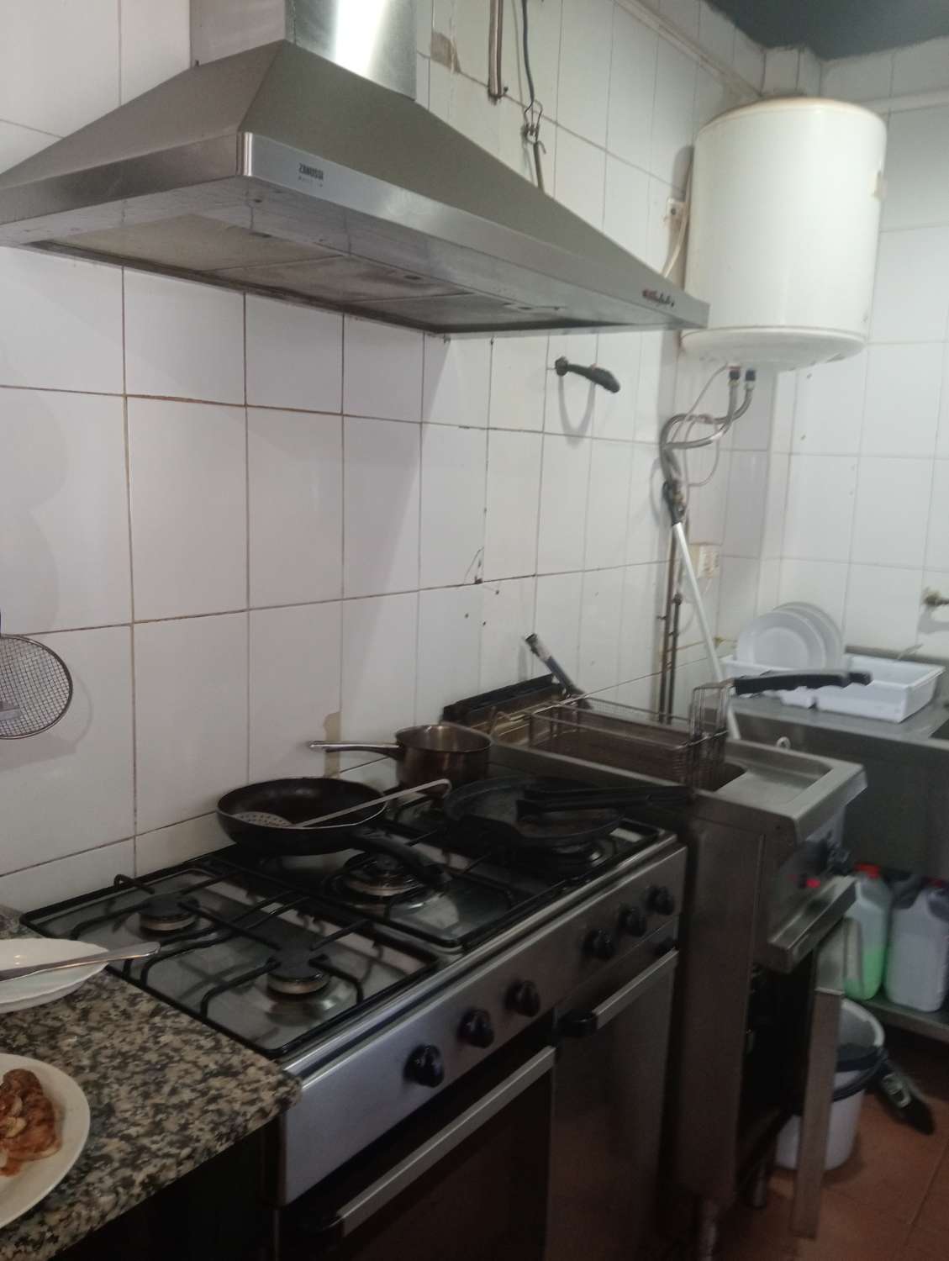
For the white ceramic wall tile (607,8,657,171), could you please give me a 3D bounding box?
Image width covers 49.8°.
[{"bbox_3d":[0.344,-1.184,2.252,0.010,0.300,0.200,8,11,36],"label":"white ceramic wall tile"}]

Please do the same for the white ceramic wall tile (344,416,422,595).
[{"bbox_3d":[-0.163,-0.212,1.756,0.010,0.300,0.200,9,11,36],"label":"white ceramic wall tile"}]

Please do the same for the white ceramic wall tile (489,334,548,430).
[{"bbox_3d":[0.086,-0.551,2.030,0.010,0.300,0.200,9,11,36],"label":"white ceramic wall tile"}]

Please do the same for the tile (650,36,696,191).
[{"bbox_3d":[0.463,-1.210,2.412,0.010,0.300,0.200,9,11,36],"label":"tile"}]

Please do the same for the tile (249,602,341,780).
[{"bbox_3d":[-0.290,0.107,1.642,0.010,0.300,0.200,8,11,36],"label":"tile"}]

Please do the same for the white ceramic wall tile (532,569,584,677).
[{"bbox_3d":[0.183,0.021,2.282,0.010,0.300,0.200,9,11,36],"label":"white ceramic wall tile"}]

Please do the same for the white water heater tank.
[{"bbox_3d":[0.735,-0.926,2.444,0.440,0.550,0.437,9,11,36],"label":"white water heater tank"}]

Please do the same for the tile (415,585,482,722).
[{"bbox_3d":[-0.053,0.065,1.966,0.010,0.300,0.200,9,11,36],"label":"tile"}]

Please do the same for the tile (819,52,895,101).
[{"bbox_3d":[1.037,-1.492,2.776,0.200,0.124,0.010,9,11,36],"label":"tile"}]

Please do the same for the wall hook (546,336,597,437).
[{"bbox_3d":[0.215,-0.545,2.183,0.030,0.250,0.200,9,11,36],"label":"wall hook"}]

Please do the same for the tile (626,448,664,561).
[{"bbox_3d":[0.433,-0.319,2.555,0.010,0.300,0.200,9,11,36],"label":"tile"}]

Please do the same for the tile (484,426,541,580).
[{"bbox_3d":[0.076,-0.254,2.077,0.010,0.300,0.200,9,11,36],"label":"tile"}]

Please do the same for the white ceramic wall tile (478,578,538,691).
[{"bbox_3d":[0.068,0.043,2.119,0.010,0.300,0.200,8,11,36],"label":"white ceramic wall tile"}]

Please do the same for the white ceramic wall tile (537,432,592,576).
[{"bbox_3d":[0.195,-0.276,2.236,0.010,0.300,0.200,9,11,36],"label":"white ceramic wall tile"}]

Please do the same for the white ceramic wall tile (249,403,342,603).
[{"bbox_3d":[-0.282,-0.190,1.600,0.010,0.300,0.200,9,11,36],"label":"white ceramic wall tile"}]

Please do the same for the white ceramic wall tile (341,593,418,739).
[{"bbox_3d":[-0.173,0.085,1.803,0.010,0.300,0.200,9,11,36],"label":"white ceramic wall tile"}]

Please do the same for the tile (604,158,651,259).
[{"bbox_3d":[0.333,-0.889,2.300,0.010,0.300,0.200,9,11,36],"label":"tile"}]

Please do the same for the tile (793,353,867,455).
[{"bbox_3d":[1.008,-0.651,2.910,0.200,0.300,0.010,9,11,36],"label":"tile"}]

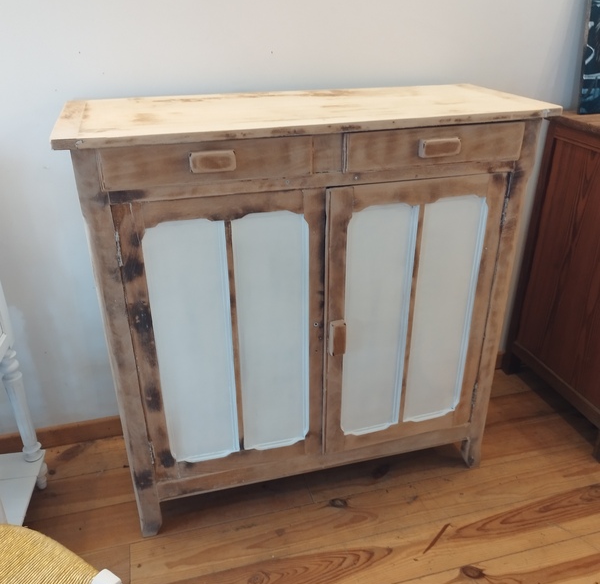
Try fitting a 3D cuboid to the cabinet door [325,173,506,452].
[{"bbox_3d":[0.269,0.077,1.377,0.434,0.730,0.026,-7,28,-13],"label":"cabinet door"}]

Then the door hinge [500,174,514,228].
[{"bbox_3d":[0.480,-0.213,1.287,0.015,0.128,0.014,-7,28,-13],"label":"door hinge"}]

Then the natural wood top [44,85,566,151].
[{"bbox_3d":[0.015,-0.410,1.254,1.040,0.022,0.391,-7,28,-13],"label":"natural wood top"}]

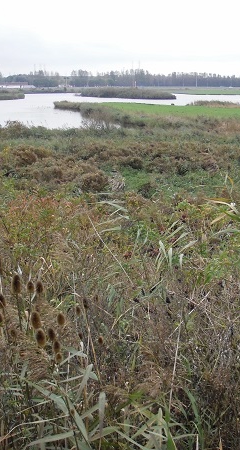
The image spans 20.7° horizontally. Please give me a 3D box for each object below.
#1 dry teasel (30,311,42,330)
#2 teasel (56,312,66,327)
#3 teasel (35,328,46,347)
[{"bbox_3d":[-0.329,0.377,2.600,0.037,0.073,0.037,-11,12,-9],"label":"dry teasel"},{"bbox_3d":[-0.233,0.376,2.620,0.032,0.053,0.032,-2,12,-5],"label":"teasel"},{"bbox_3d":[-0.310,0.446,2.600,0.038,0.074,0.038,-9,12,-8],"label":"teasel"}]

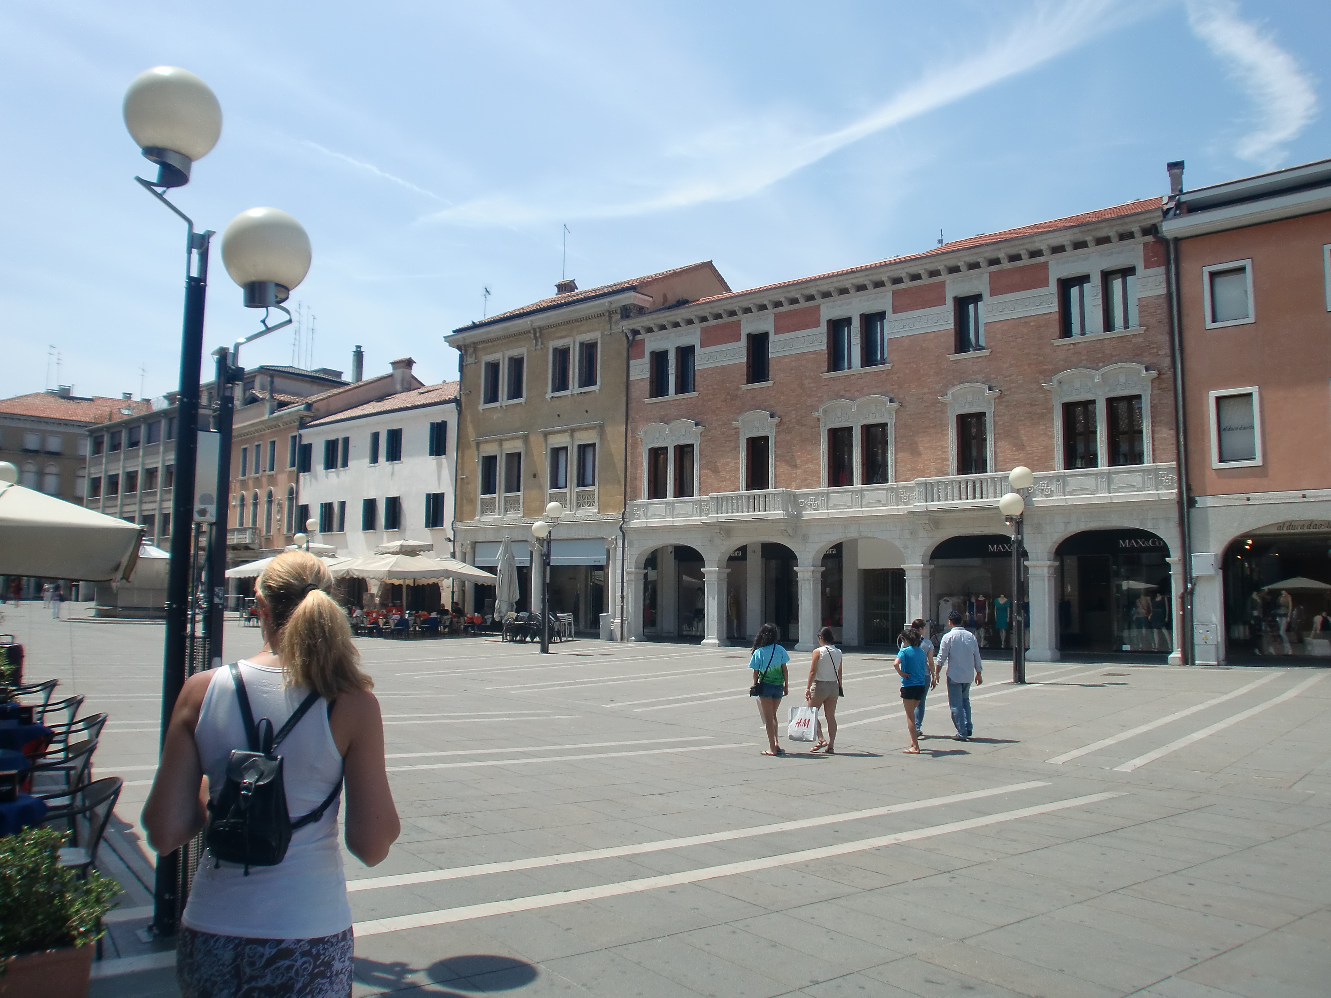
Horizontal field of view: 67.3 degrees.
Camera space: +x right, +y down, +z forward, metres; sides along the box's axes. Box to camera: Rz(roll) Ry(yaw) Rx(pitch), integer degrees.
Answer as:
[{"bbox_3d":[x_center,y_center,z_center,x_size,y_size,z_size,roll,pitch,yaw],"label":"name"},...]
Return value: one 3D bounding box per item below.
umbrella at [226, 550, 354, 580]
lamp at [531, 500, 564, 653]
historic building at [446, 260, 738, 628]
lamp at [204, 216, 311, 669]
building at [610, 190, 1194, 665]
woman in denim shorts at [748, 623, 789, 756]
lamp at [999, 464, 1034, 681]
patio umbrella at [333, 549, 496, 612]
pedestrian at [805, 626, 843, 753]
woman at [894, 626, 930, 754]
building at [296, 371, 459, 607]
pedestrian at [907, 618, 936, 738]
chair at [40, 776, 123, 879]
[{"bbox_3d":[-19.022,4.447,50.703,5.600,3.945,5.000,-4,-8,40],"label":"umbrella"},{"bbox_3d":[-3.771,2.531,32.250,0.600,4.851,1.200,-4,-8,38],"label":"lamp"},{"bbox_3d":[-2.474,-2.086,50.214,11.255,17.400,12.000,-4,-8,38],"label":"historic building"},{"bbox_3d":[-2.397,0.313,5.706,0.560,4.050,0.540,1,-6,0],"label":"lamp"},{"bbox_3d":[9.504,-1.593,38.768,20.400,14.400,10.500,-4,-7,38],"label":"building"},{"bbox_3d":[1.256,2.285,12.134,0.460,1.570,0.330,3,-6,-20],"label":"woman in denim shorts"},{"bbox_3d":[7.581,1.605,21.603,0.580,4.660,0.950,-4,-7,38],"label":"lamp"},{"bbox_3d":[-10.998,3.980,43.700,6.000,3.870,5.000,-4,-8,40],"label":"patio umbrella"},{"bbox_3d":[1.952,2.292,12.250,0.420,1.540,0.330,3,-6,-20],"label":"pedestrian"},{"bbox_3d":[3.009,2.334,12.228,0.430,1.521,0.340,4,-7,-27],"label":"woman"},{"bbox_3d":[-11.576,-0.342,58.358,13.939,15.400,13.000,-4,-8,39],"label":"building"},{"bbox_3d":[3.431,2.407,13.432,0.460,1.595,0.350,0,-6,3],"label":"pedestrian"},{"bbox_3d":[-2.992,1.774,4.842,0.550,0.820,0.550,4,-7,-33],"label":"chair"}]

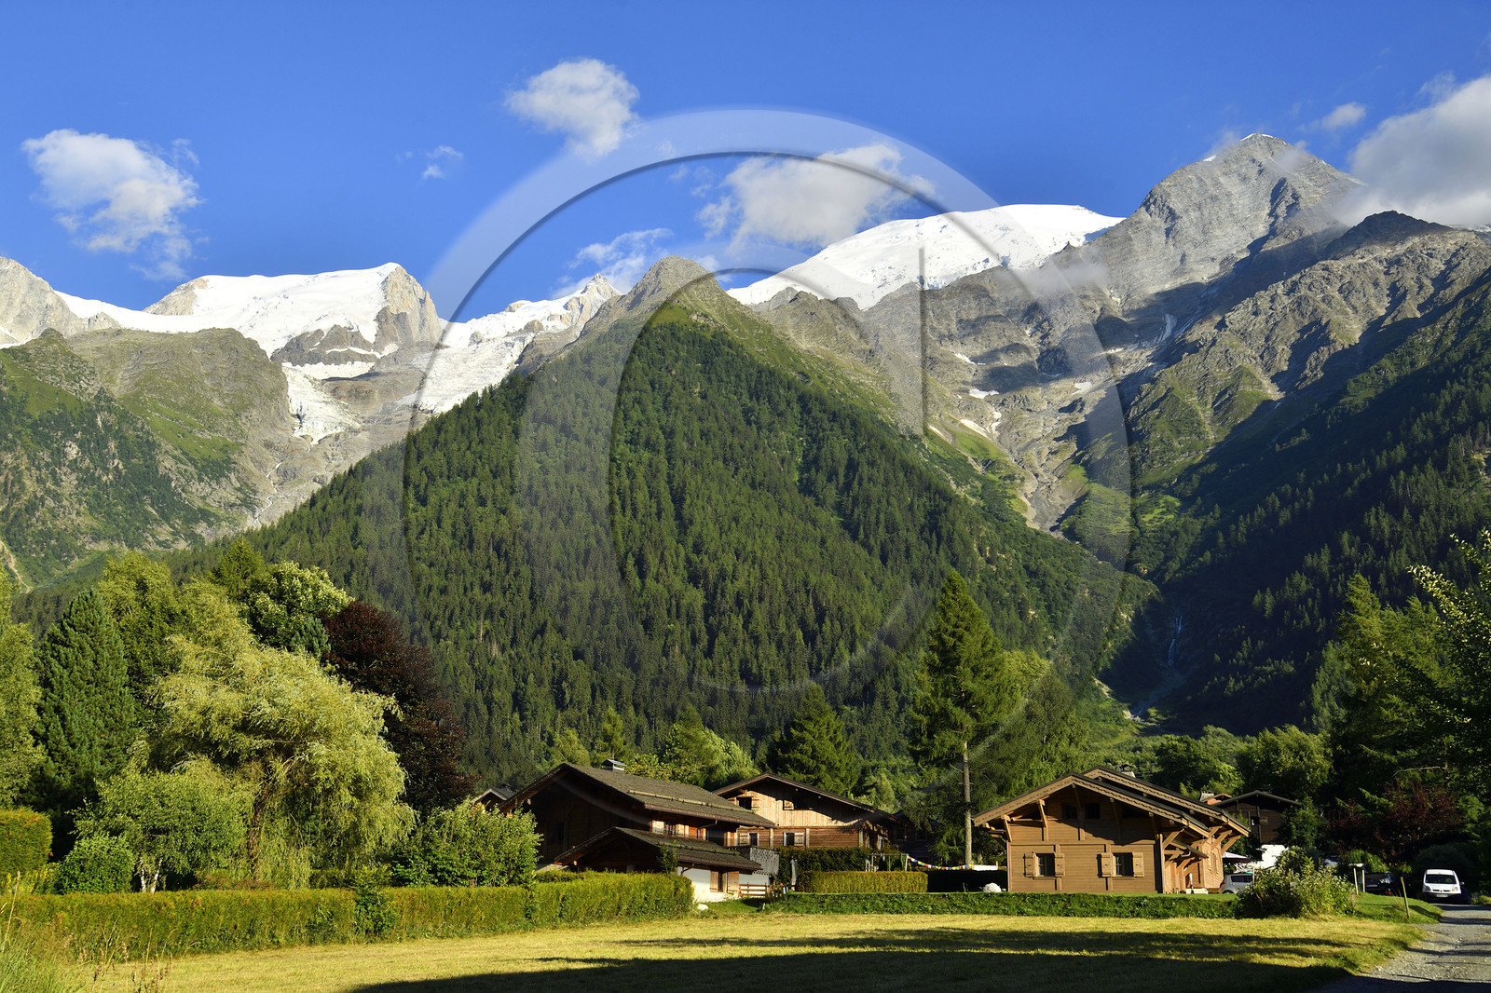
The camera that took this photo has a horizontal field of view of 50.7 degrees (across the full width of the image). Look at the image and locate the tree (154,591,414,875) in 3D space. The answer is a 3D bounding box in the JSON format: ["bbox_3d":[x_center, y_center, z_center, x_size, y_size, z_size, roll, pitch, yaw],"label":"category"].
[{"bbox_3d":[-15.458,8.624,53.284,8.800,10.618,8.800,0,-14,0],"label":"tree"}]

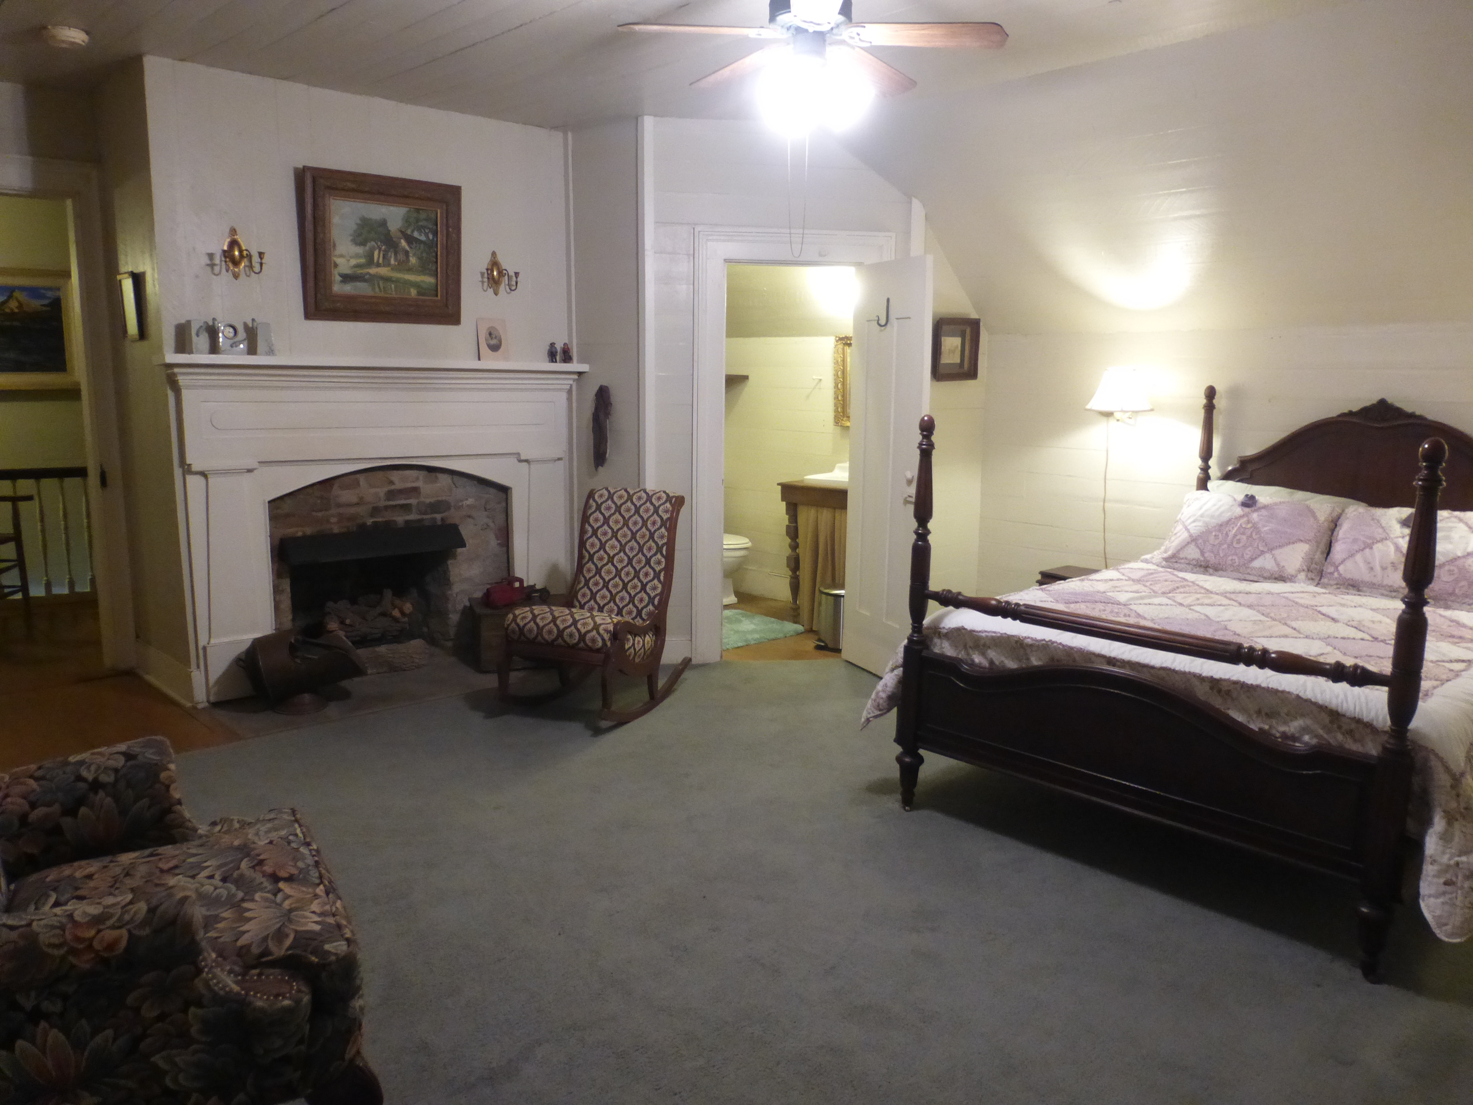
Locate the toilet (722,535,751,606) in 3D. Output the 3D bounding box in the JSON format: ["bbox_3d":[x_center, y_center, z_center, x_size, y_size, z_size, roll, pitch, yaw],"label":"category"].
[{"bbox_3d":[-0.212,-0.051,6.924,0.430,0.750,0.700,-8,13,-43],"label":"toilet"}]

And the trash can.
[{"bbox_3d":[0.555,0.363,5.734,0.270,0.315,0.235,-5,10,-33],"label":"trash can"}]

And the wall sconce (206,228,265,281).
[{"bbox_3d":[-2.102,-1.269,4.498,0.200,0.215,0.106,-8,12,-42],"label":"wall sconce"}]

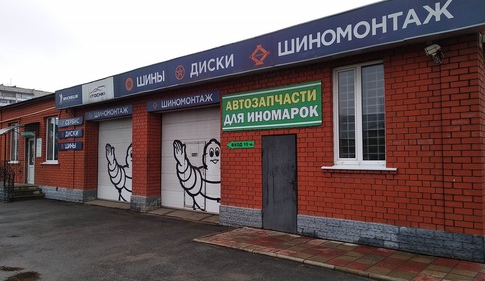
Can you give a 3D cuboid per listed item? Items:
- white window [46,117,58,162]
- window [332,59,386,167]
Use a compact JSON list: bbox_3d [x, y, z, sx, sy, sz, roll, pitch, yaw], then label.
[{"bbox_3d":[-8.004,-0.044,15.447,1.430,1.925,0.110,-2,-3,40],"label":"white window"},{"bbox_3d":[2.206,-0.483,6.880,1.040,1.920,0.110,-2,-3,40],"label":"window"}]

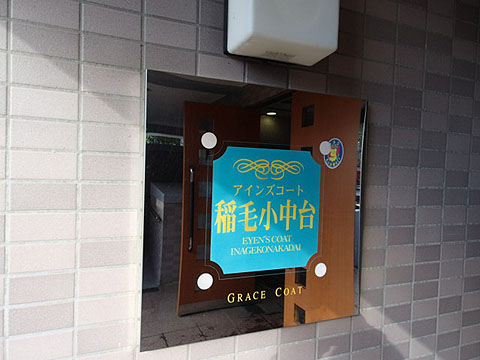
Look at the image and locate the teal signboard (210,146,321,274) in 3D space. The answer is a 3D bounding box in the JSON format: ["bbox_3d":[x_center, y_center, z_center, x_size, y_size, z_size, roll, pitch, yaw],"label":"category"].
[{"bbox_3d":[0.060,0.061,0.709,0.248,0.248,0.010,1,2,-23],"label":"teal signboard"}]

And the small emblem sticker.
[{"bbox_3d":[0.208,-0.059,0.769,0.053,0.069,0.004,1,2,-23],"label":"small emblem sticker"}]

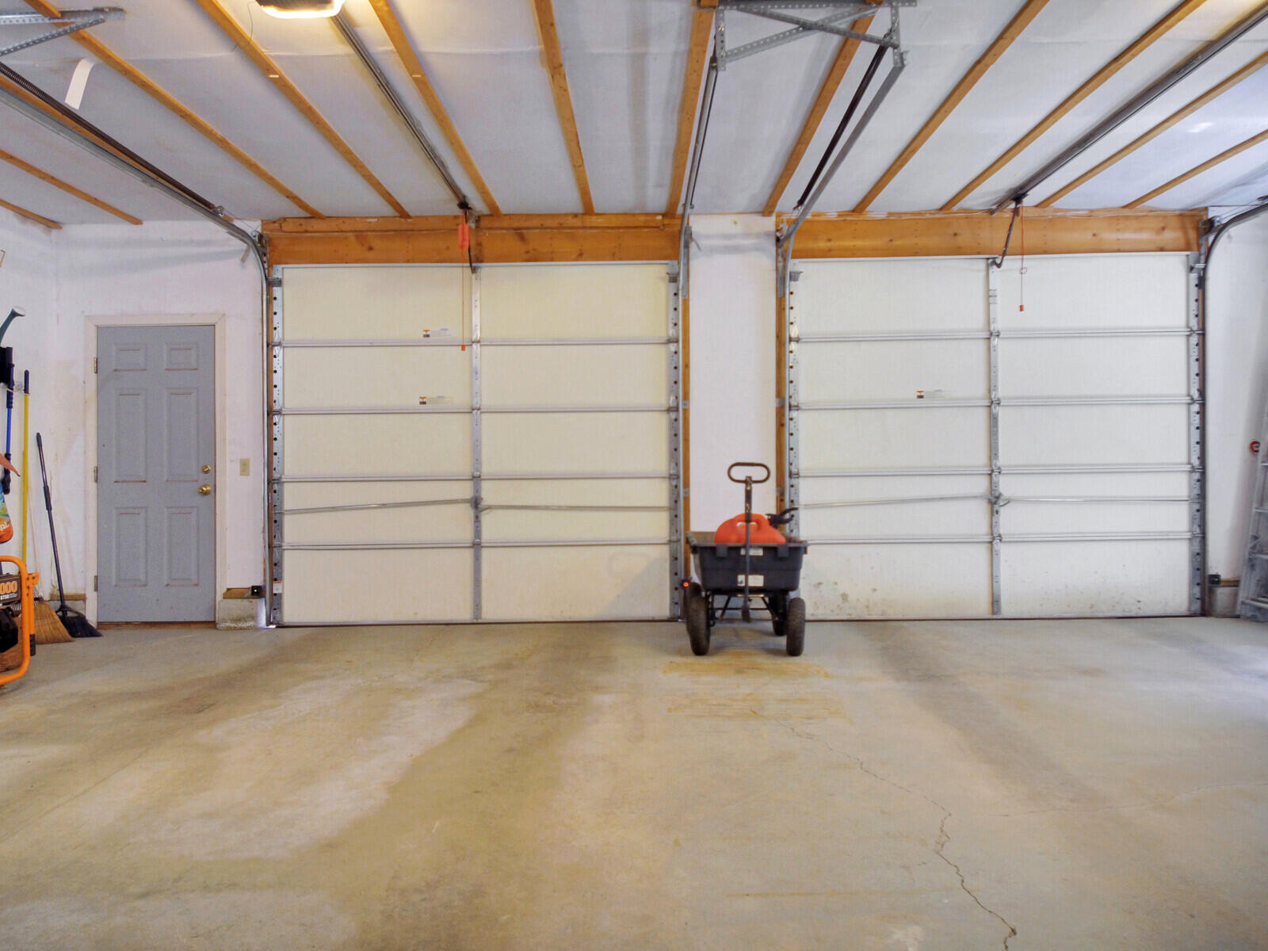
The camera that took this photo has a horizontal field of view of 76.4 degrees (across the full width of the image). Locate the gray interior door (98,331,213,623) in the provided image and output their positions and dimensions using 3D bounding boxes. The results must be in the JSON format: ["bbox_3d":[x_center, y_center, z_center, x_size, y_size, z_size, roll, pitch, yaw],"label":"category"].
[{"bbox_3d":[-3.290,-0.012,5.550,0.810,2.030,0.050,0,0,1],"label":"gray interior door"}]

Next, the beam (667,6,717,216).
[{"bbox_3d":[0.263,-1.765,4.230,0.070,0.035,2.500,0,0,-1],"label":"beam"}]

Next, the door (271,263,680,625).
[{"bbox_3d":[-1.070,-0.208,5.465,2.745,2.440,0.060,0,0,1],"label":"door"}]

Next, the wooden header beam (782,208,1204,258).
[{"bbox_3d":[2.449,-1.651,5.490,2.890,0.330,0.090,0,0,1],"label":"wooden header beam"}]

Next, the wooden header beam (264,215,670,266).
[{"bbox_3d":[-1.114,-1.619,5.540,2.870,0.335,0.090,0,0,1],"label":"wooden header beam"}]

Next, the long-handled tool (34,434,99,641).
[{"bbox_3d":[-3.750,0.400,5.330,0.280,1.420,0.080,-13,-7,-6],"label":"long-handled tool"}]

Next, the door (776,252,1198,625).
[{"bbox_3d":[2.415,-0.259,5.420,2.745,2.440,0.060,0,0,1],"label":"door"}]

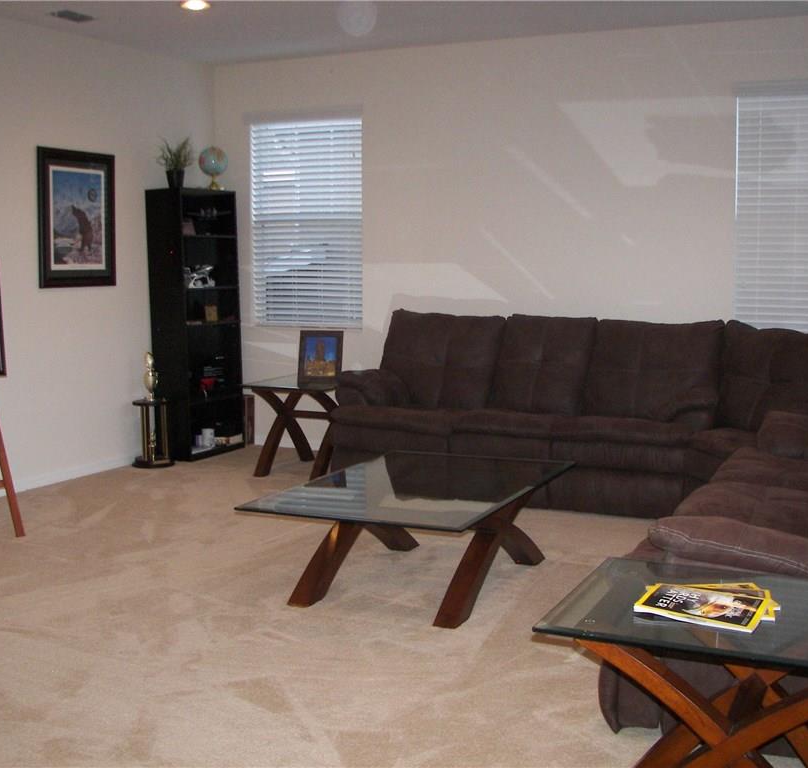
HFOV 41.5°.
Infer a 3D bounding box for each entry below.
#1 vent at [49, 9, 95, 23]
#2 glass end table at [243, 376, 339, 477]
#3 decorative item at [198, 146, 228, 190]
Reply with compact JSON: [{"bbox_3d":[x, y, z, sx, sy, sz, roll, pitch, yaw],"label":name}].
[{"bbox_3d":[-1.847,-2.051,5.935,0.160,0.025,0.255,4,8,26],"label":"vent"},{"bbox_3d":[-0.559,0.270,6.859,0.618,0.582,0.757,4,8,26],"label":"glass end table"},{"bbox_3d":[-1.316,-1.488,7.348,0.204,0.303,0.204,0,7,0],"label":"decorative item"}]

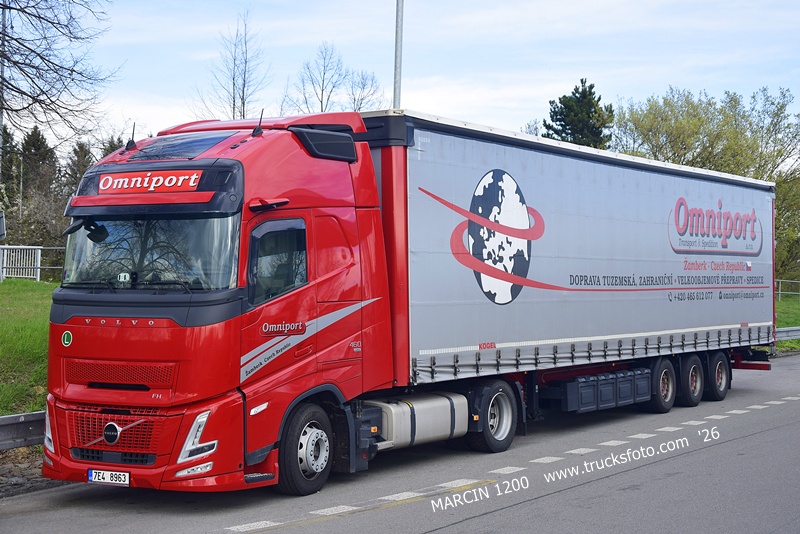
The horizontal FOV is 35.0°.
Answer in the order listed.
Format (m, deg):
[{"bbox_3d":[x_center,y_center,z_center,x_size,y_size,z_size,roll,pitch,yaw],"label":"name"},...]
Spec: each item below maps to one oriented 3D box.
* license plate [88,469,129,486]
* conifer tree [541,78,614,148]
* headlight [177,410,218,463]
[{"bbox_3d":[-2.713,1.968,11.831,0.525,0.122,0.020,-1,-1,33],"label":"license plate"},{"bbox_3d":[8.405,-3.764,60.000,4.600,10.600,4.600,0,-1,0],"label":"conifer tree"},{"bbox_3d":[-1.825,1.545,11.495,0.356,0.480,0.150,-1,-1,19],"label":"headlight"}]

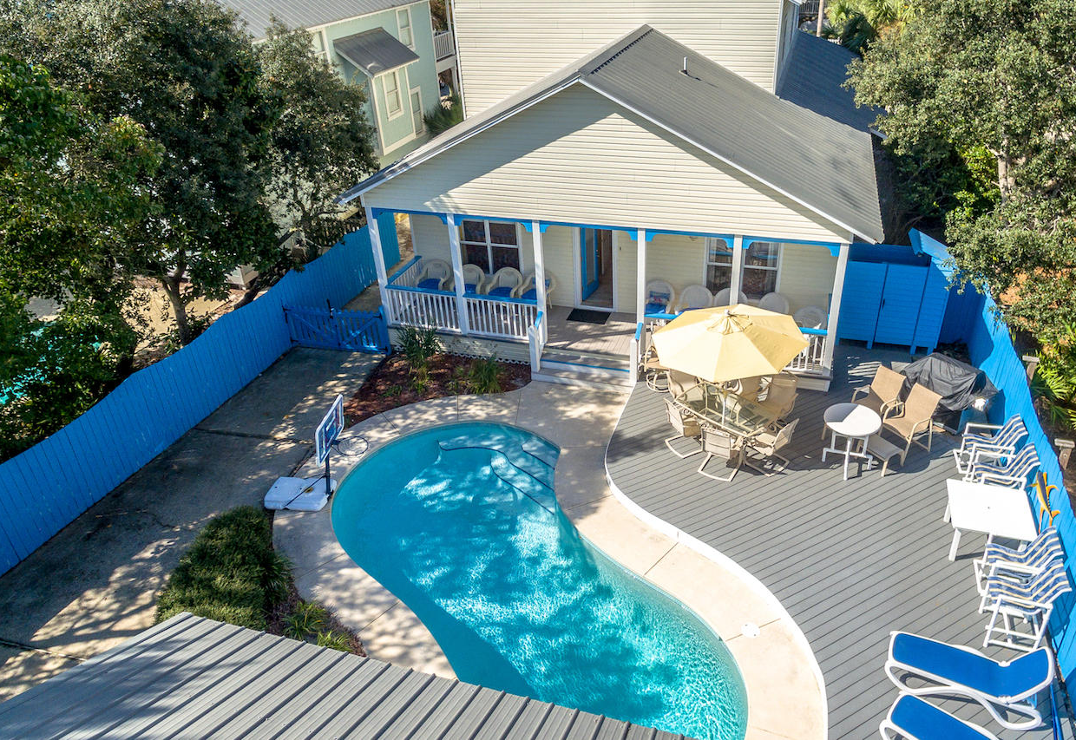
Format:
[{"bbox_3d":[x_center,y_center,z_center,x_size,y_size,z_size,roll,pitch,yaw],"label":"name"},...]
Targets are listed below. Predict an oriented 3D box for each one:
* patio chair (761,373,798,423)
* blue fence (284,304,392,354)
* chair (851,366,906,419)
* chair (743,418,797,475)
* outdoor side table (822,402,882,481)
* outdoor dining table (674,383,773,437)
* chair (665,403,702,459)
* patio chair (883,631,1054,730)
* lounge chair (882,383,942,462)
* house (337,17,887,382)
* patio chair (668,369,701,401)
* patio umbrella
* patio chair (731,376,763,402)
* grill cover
[{"bbox_3d":[4.492,0.654,11.706,0.630,0.980,0.740,24,41,37],"label":"patio chair"},{"bbox_3d":[-4.792,-0.967,14.695,2.520,1.150,0.100,5,32,13],"label":"blue fence"},{"bbox_3d":[5.944,0.558,10.944,0.800,1.000,0.650,-21,37,-22],"label":"chair"},{"bbox_3d":[4.073,1.221,10.931,0.640,0.970,0.730,-24,37,-30],"label":"chair"},{"bbox_3d":[5.304,1.173,10.342,0.860,0.750,0.860,9,36,20],"label":"outdoor side table"},{"bbox_3d":[3.459,1.011,11.431,0.970,0.740,1.600,-27,39,-34],"label":"outdoor dining table"},{"bbox_3d":[2.702,0.886,10.965,0.700,0.950,0.600,-18,36,-18],"label":"chair"},{"bbox_3d":[5.134,3.464,7.333,1.600,0.880,0.640,10,37,22],"label":"patio chair"},{"bbox_3d":[6.720,0.959,11.119,0.780,1.030,0.630,-16,34,-20],"label":"lounge chair"},{"bbox_3d":[1.834,-4.125,14.523,10.600,5.750,6.600,9,36,20],"label":"house"},{"bbox_3d":[2.918,0.410,11.645,0.620,0.950,0.720,-7,34,-2],"label":"patio chair"},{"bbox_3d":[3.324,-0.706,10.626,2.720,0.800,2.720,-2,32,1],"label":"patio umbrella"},{"bbox_3d":[3.932,0.461,11.423,0.720,0.950,0.620,-25,38,-26],"label":"patio chair"},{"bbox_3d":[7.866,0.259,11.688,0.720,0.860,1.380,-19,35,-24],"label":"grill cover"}]

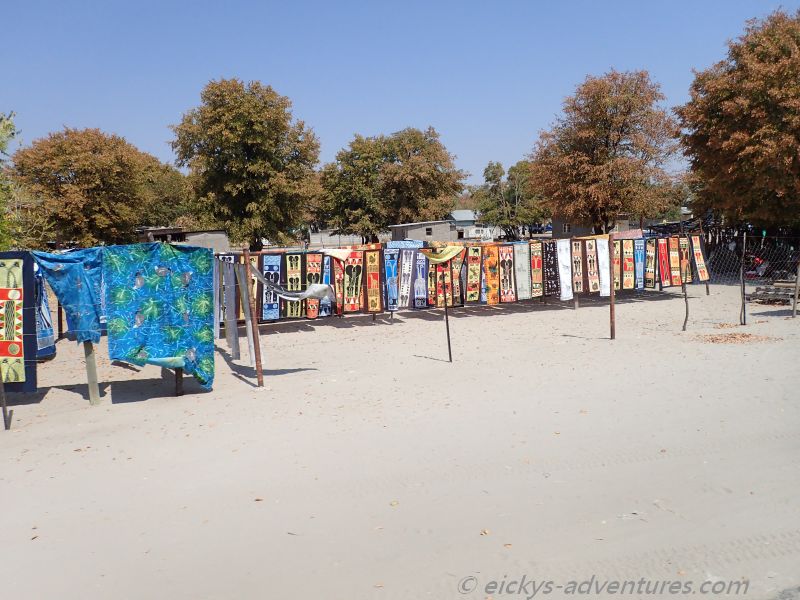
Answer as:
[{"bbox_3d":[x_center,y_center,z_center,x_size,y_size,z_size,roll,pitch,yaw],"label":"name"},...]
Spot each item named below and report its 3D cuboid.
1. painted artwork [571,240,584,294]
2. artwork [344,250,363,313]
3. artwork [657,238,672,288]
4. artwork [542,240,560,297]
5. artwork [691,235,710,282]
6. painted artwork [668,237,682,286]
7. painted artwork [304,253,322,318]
[{"bbox_3d":[4.731,-0.866,15.400,0.420,1.439,0.050,-5,7,-21],"label":"painted artwork"},{"bbox_3d":[-1.104,-0.439,13.716,0.530,1.473,0.050,-5,7,-19],"label":"artwork"},{"bbox_3d":[7.426,-1.025,16.223,0.470,1.380,0.100,-13,11,-20],"label":"artwork"},{"bbox_3d":[4.076,-0.847,15.545,0.530,1.508,0.050,-5,7,-19],"label":"artwork"},{"bbox_3d":[8.987,-1.241,17.279,0.420,1.420,0.050,-15,11,-18],"label":"artwork"},{"bbox_3d":[8.010,-1.119,16.800,0.420,1.454,0.050,-5,7,-21],"label":"painted artwork"},{"bbox_3d":[-1.961,-0.329,13.100,0.380,1.496,0.050,-5,7,-21],"label":"painted artwork"}]

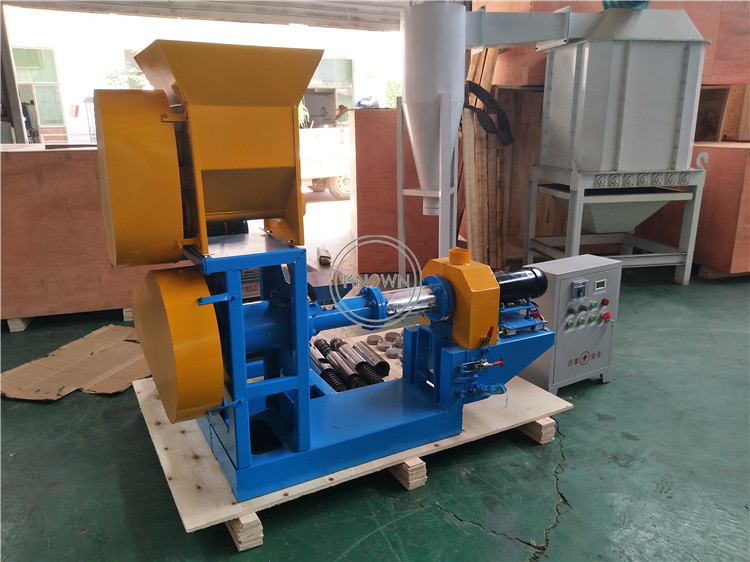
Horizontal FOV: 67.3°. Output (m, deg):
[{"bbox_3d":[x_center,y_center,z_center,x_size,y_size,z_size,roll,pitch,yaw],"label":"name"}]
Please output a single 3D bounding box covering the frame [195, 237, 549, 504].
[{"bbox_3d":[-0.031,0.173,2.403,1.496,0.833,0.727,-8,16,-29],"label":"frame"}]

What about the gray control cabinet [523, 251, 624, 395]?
[{"bbox_3d":[0.949,0.230,2.744,0.489,0.634,0.207,-10,17,-33],"label":"gray control cabinet"}]

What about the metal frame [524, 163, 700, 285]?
[{"bbox_3d":[2.076,-0.522,5.039,1.061,0.952,0.941,-2,14,-7],"label":"metal frame"}]

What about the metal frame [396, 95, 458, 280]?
[{"bbox_3d":[0.477,-0.607,4.341,0.497,1.590,0.395,-5,15,-21],"label":"metal frame"}]

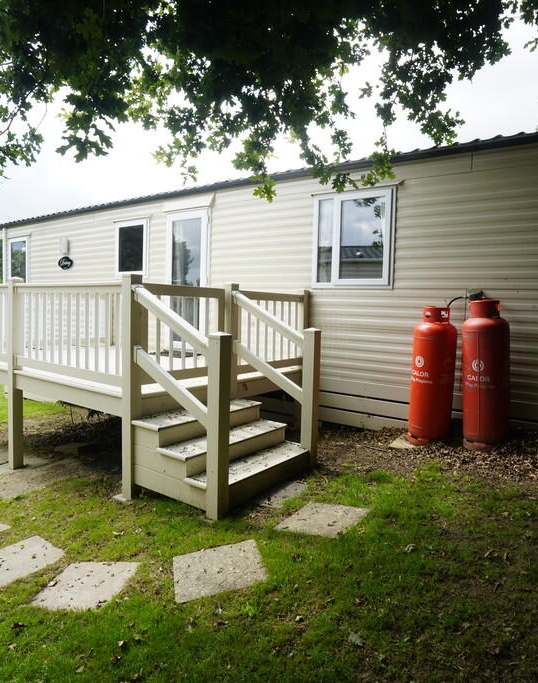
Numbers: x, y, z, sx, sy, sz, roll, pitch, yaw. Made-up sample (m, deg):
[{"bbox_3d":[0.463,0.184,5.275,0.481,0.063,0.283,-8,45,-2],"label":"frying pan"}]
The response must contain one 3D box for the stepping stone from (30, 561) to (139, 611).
[{"bbox_3d":[-0.934,1.275,2.358,0.426,0.045,0.425,-5,2,9],"label":"stepping stone"}]

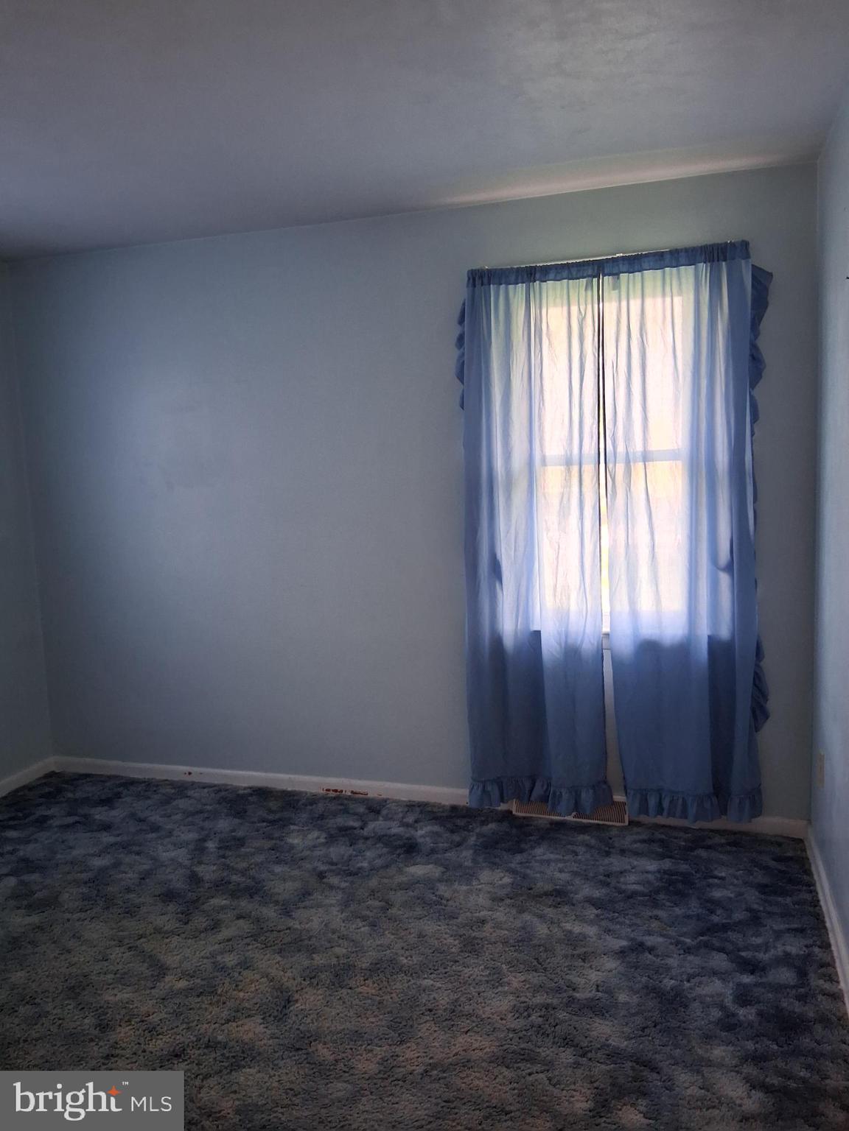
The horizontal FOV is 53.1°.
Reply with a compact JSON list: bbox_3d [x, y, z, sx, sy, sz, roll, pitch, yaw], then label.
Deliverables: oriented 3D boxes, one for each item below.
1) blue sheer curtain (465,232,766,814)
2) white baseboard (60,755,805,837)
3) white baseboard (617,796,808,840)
[{"bbox_3d":[0.693,-0.061,3.225,1.145,2.152,0.100,0,8,18],"label":"blue sheer curtain"},{"bbox_3d":[-0.211,0.989,3.712,3.452,0.072,0.017,0,8,18],"label":"white baseboard"},{"bbox_3d":[1.101,0.993,3.290,0.697,0.072,0.017,0,8,18],"label":"white baseboard"}]

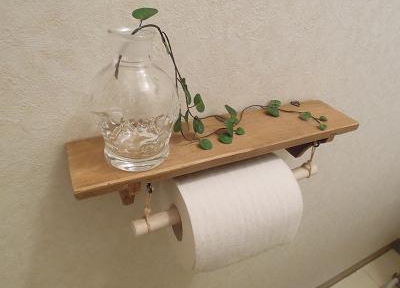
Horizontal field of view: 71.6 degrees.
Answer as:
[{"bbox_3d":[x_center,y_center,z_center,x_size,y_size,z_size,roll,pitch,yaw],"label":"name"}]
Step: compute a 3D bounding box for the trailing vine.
[{"bbox_3d":[0.039,-0.055,0.228,0.214,0.104,0.044,-12,41,-25],"label":"trailing vine"}]

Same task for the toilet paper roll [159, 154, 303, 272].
[{"bbox_3d":[0.028,0.065,0.285,0.114,0.094,0.094,-10,40,-24],"label":"toilet paper roll"}]

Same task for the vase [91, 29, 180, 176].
[{"bbox_3d":[-0.043,-0.030,0.191,0.058,0.091,0.058,-12,41,-25],"label":"vase"}]

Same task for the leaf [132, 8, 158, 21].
[{"bbox_3d":[-0.032,-0.075,0.161,0.015,0.006,0.011,-12,41,-25],"label":"leaf"}]

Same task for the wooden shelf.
[{"bbox_3d":[0.032,-0.008,0.259,0.283,0.008,0.056,-12,41,-25],"label":"wooden shelf"}]

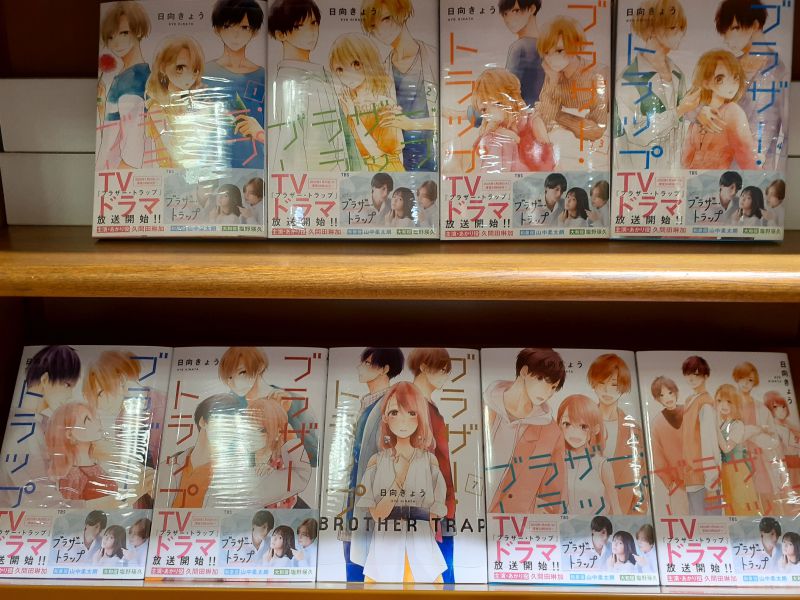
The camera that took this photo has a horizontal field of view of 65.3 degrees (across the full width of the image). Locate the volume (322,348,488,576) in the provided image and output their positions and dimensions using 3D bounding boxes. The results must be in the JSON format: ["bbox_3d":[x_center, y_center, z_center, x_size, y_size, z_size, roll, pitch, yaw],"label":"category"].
[{"bbox_3d":[0.003,0.130,0.507,0.128,0.182,0.015,0,-19,0],"label":"volume"}]

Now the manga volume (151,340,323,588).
[{"bbox_3d":[-0.127,0.129,0.508,0.128,0.182,0.015,0,-19,0],"label":"manga volume"}]

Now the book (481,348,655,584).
[{"bbox_3d":[0.133,0.131,0.506,0.128,0.182,0.015,0,-19,0],"label":"book"}]

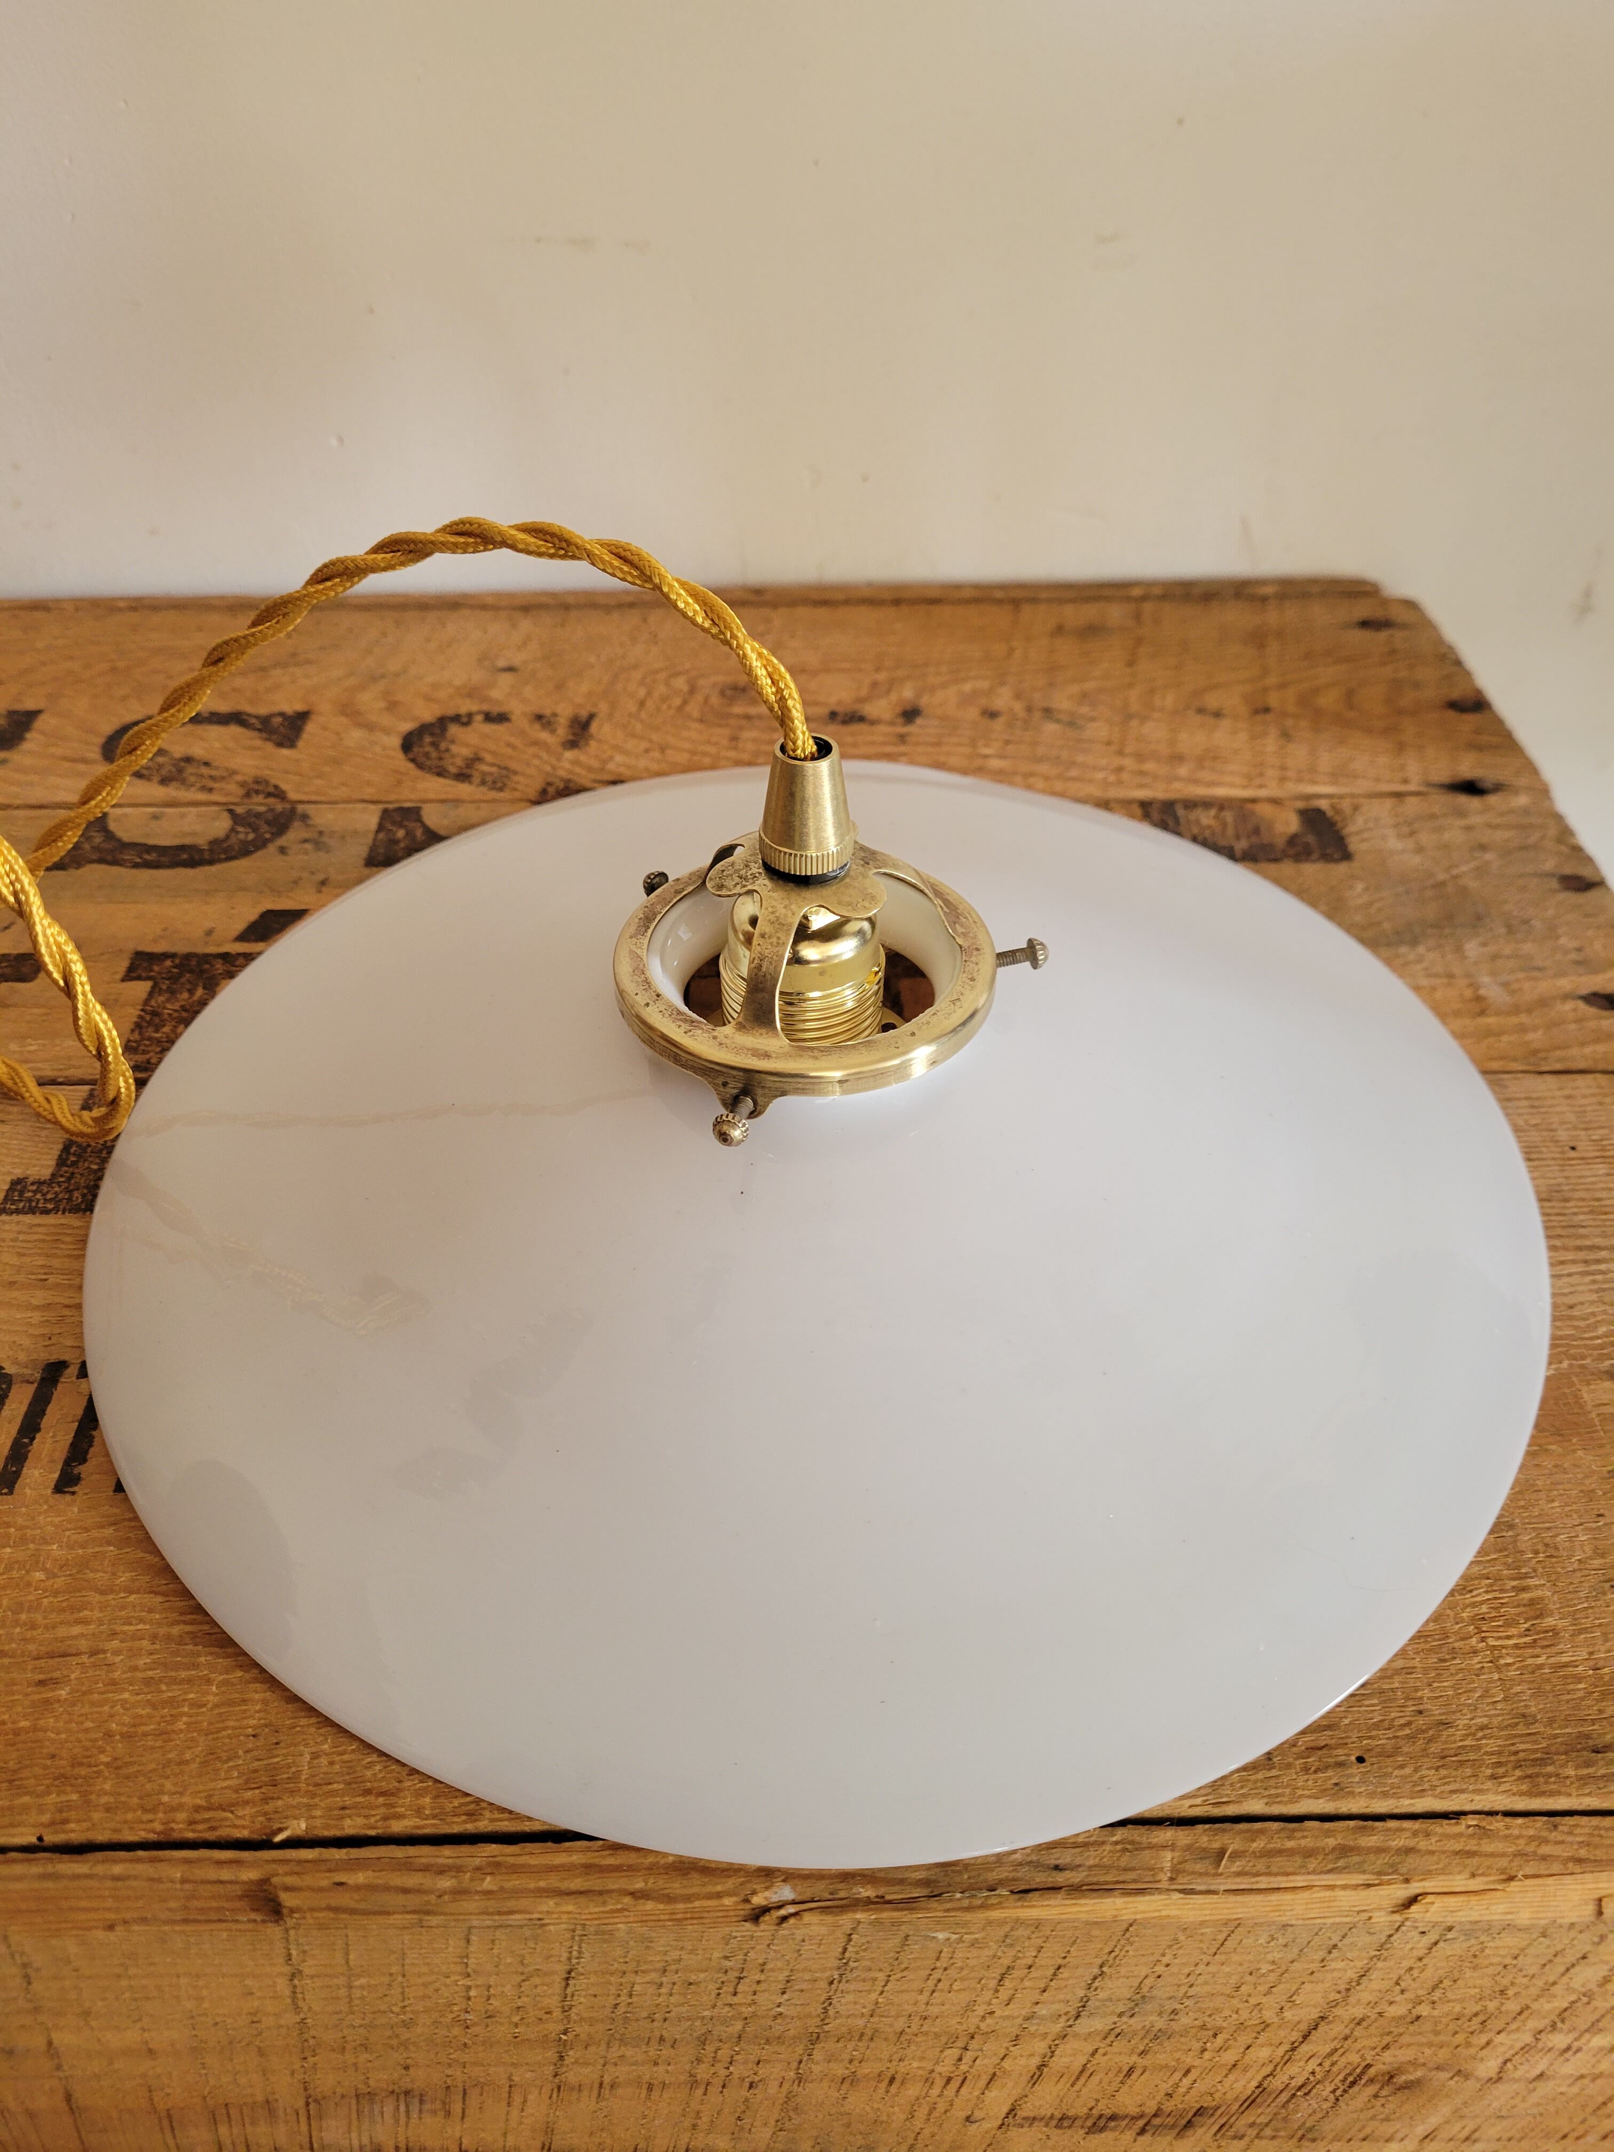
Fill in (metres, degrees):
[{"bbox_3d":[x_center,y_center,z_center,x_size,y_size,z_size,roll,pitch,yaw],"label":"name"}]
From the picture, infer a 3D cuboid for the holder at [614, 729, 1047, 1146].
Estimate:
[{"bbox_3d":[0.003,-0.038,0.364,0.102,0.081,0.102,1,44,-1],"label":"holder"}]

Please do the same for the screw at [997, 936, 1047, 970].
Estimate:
[{"bbox_3d":[0.050,-0.030,0.391,0.016,0.007,0.007,-8,45,-11],"label":"screw"}]

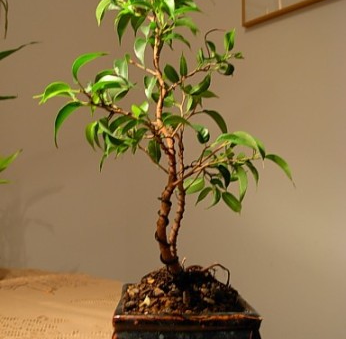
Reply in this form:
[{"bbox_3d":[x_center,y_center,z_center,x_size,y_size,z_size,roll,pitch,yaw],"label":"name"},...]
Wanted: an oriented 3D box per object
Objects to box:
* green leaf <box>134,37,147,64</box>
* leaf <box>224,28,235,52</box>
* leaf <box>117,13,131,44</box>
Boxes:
[{"bbox_3d":[-0.036,-0.129,0.555,0.014,0.032,0.009,2,-12,22],"label":"green leaf"},{"bbox_3d":[0.063,-0.143,0.560,0.012,0.025,0.011,0,-4,0],"label":"leaf"},{"bbox_3d":[-0.048,-0.137,0.490,0.014,0.032,0.010,6,-7,25],"label":"leaf"}]

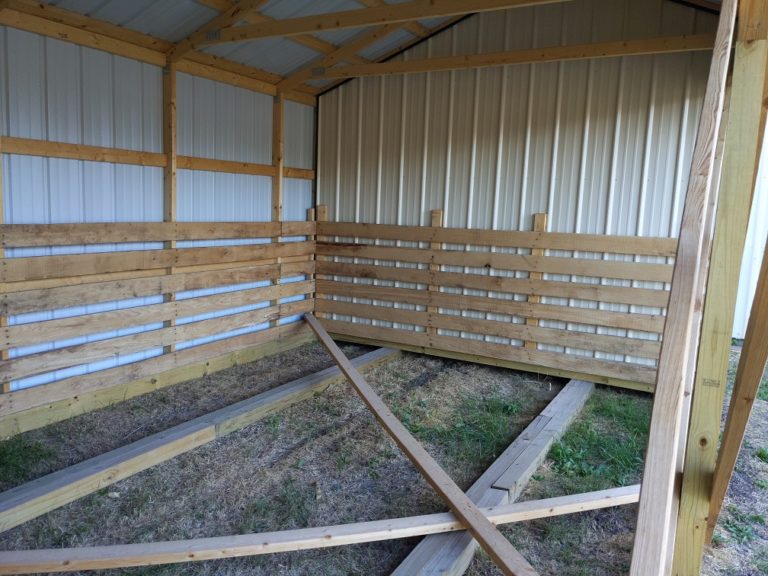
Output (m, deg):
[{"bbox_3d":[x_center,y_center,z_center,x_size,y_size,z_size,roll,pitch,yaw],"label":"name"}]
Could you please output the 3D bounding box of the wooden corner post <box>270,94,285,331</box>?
[{"bbox_3d":[-1.020,-0.655,5.310,0.089,2.309,0.042,7,9,31],"label":"wooden corner post"}]

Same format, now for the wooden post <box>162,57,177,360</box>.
[{"bbox_3d":[-1.671,-0.551,4.330,0.089,2.314,0.042,7,9,31],"label":"wooden post"}]

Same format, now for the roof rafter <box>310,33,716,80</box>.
[{"bbox_3d":[0.845,-1.760,4.255,3.360,0.090,0.040,6,9,26],"label":"roof rafter"}]

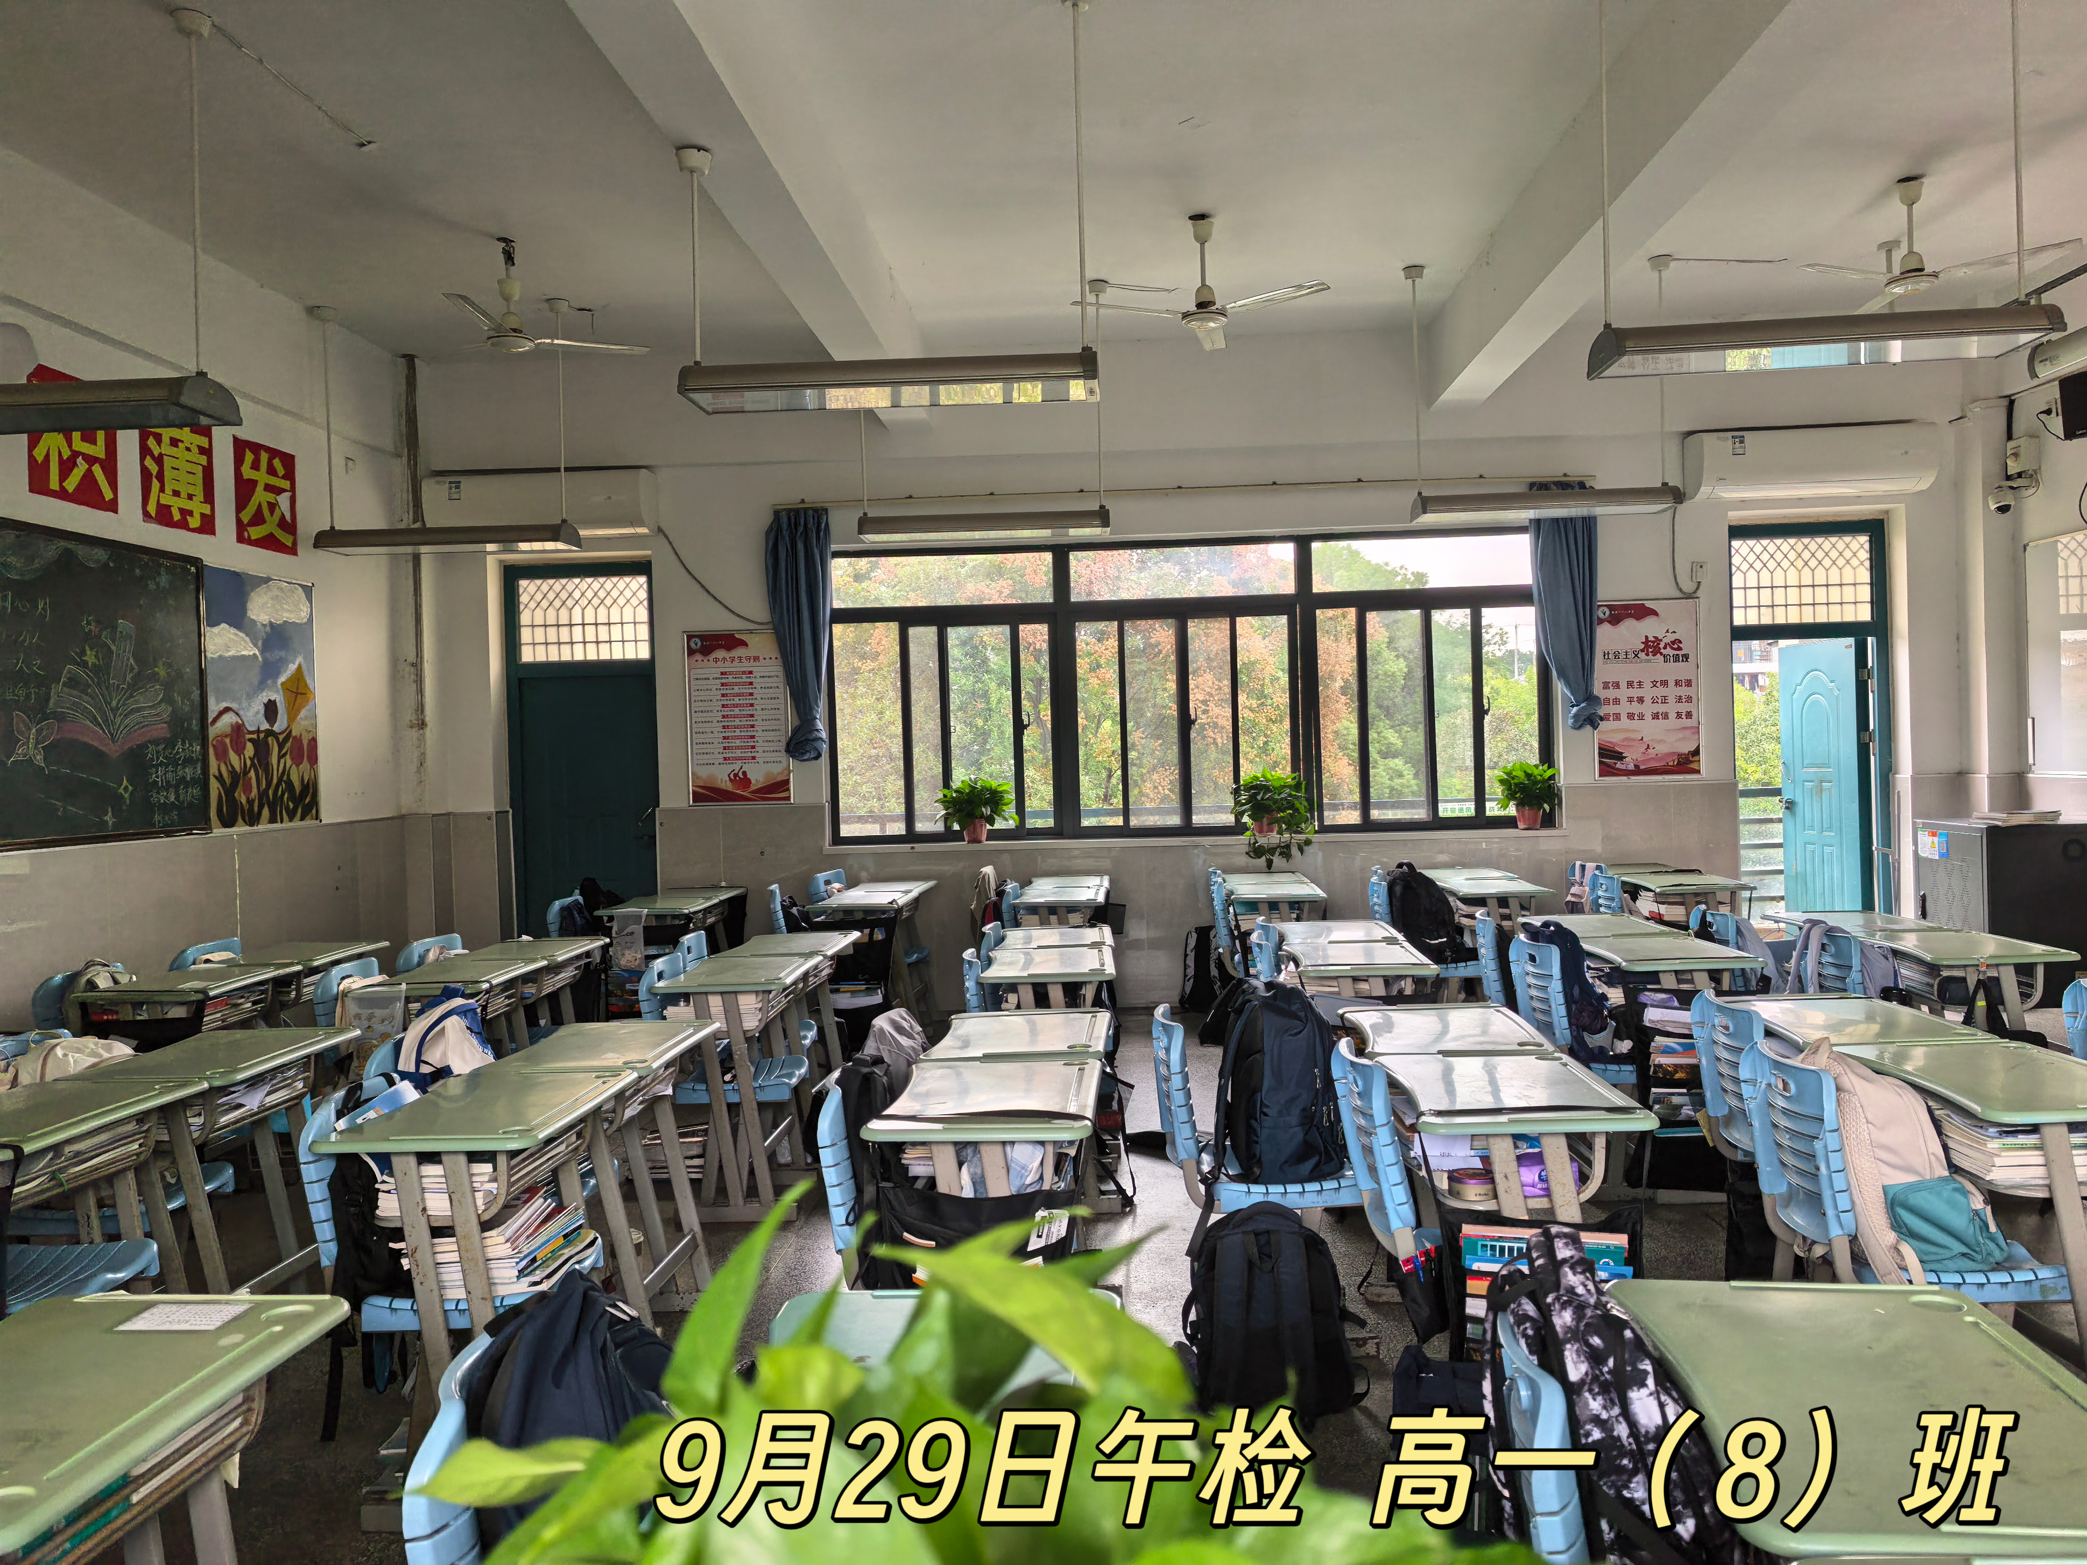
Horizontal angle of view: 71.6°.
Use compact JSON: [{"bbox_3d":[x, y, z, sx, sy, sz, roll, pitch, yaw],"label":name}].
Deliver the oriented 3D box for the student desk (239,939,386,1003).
[{"bbox_3d":[-2.904,1.058,5.613,0.445,0.763,0.610,-2,1,1],"label":"student desk"}]

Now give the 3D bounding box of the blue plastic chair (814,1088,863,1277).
[{"bbox_3d":[-0.191,0.988,2.926,0.460,0.790,0.400,-2,1,3],"label":"blue plastic chair"}]

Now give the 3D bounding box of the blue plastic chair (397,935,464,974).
[{"bbox_3d":[-2.123,1.000,5.564,0.490,0.790,0.410,-2,1,4],"label":"blue plastic chair"}]

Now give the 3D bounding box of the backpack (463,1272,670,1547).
[{"bbox_3d":[-0.423,0.732,1.511,0.210,0.450,0.310,-1,1,3],"label":"backpack"}]

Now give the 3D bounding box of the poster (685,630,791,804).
[{"bbox_3d":[-1.784,-0.377,8.488,0.610,1.020,0.025,-2,1,3],"label":"poster"}]

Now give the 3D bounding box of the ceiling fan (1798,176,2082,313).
[{"bbox_3d":[3.671,-2.333,6.210,1.110,0.510,1.090,-2,1,3],"label":"ceiling fan"}]

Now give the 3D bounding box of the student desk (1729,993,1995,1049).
[{"bbox_3d":[1.901,0.939,3.450,0.440,0.772,0.600,-2,1,3],"label":"student desk"}]

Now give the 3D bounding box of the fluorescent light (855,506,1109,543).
[{"bbox_3d":[-0.285,-1.298,7.293,1.250,0.130,0.270,-2,1,3],"label":"fluorescent light"}]

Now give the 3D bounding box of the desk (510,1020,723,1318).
[{"bbox_3d":[-1.082,1.024,3.574,0.440,0.745,0.600,-2,1,4],"label":"desk"}]

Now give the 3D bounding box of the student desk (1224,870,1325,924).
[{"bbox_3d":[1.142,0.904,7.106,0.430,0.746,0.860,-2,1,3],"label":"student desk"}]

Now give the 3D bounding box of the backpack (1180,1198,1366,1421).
[{"bbox_3d":[0.522,1.128,3.143,0.360,0.430,0.220,-1,1,13],"label":"backpack"}]

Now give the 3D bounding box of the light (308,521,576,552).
[{"bbox_3d":[-2.942,-1.214,7.172,1.240,0.115,0.260,-2,1,4],"label":"light"}]

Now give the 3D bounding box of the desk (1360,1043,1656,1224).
[{"bbox_3d":[0.937,0.990,2.947,0.430,0.746,0.600,-2,1,3],"label":"desk"}]

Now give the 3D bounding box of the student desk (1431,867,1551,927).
[{"bbox_3d":[2.174,0.876,6.993,0.440,0.745,0.600,-2,1,4],"label":"student desk"}]

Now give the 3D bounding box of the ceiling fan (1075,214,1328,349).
[{"bbox_3d":[0.684,-2.167,6.212,1.130,0.480,1.060,-2,1,4],"label":"ceiling fan"}]

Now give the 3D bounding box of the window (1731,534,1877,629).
[{"bbox_3d":[4.259,-1.145,8.121,0.800,0.520,0.060,-2,1,3],"label":"window"}]

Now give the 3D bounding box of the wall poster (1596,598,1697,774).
[{"bbox_3d":[3.413,-0.525,8.172,0.610,1.020,0.025,-2,1,3],"label":"wall poster"}]

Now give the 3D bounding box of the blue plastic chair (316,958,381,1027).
[{"bbox_3d":[-2.107,1.008,4.842,0.460,0.790,0.400,-2,1,3],"label":"blue plastic chair"}]

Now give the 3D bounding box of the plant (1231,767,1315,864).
[{"bbox_3d":[1.270,0.185,8.024,0.470,0.540,0.420,-2,1,3],"label":"plant"}]

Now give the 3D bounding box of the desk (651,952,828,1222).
[{"bbox_3d":[-1.005,1.003,4.792,0.440,0.745,0.600,-2,1,4],"label":"desk"}]

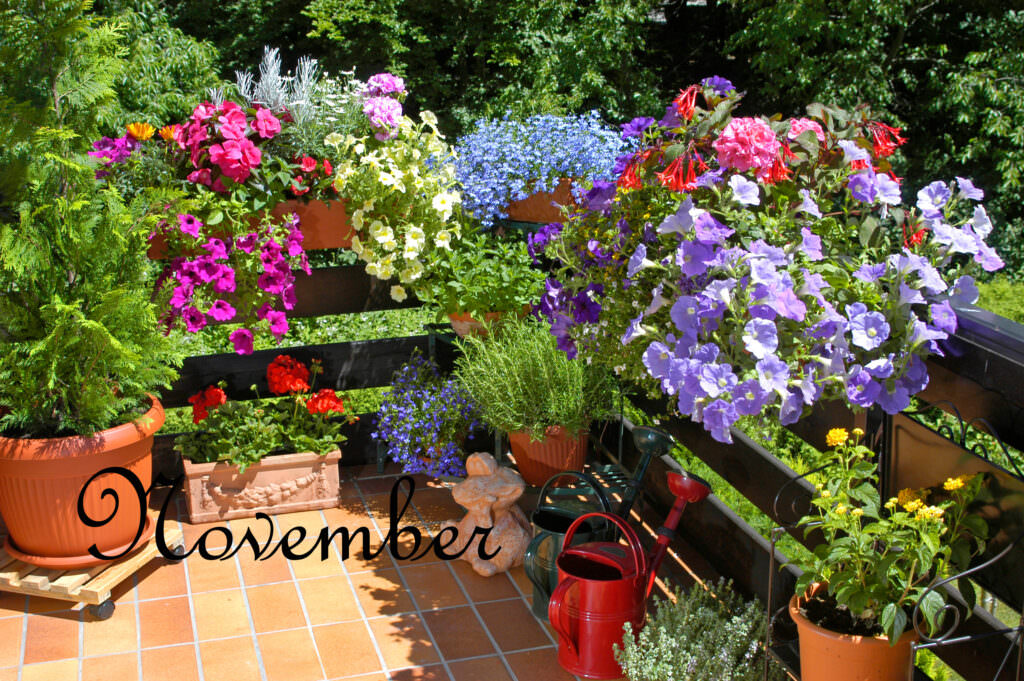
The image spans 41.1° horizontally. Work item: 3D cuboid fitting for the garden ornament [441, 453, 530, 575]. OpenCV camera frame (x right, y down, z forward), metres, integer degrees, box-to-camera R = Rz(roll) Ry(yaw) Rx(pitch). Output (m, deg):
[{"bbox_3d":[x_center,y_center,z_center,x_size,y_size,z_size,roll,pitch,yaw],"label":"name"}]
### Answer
[{"bbox_3d":[-0.072,0.406,3.400,0.215,0.290,0.205,6,17,23],"label":"garden ornament"}]

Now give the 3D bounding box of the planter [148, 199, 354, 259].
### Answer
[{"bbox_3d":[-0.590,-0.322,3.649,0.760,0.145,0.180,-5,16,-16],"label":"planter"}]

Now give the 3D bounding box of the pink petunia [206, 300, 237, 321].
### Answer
[{"bbox_3d":[-0.756,-0.081,3.537,0.070,0.058,0.045,-7,18,-24],"label":"pink petunia"}]

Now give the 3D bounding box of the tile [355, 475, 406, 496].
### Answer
[{"bbox_3d":[-0.379,0.422,3.918,0.115,0.012,0.115,-5,16,-15],"label":"tile"}]

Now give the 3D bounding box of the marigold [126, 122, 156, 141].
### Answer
[{"bbox_3d":[-0.966,-0.543,3.545,0.072,0.045,0.068,-5,16,-15],"label":"marigold"}]

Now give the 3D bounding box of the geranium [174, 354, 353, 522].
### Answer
[{"bbox_3d":[-0.684,0.246,3.751,0.470,0.420,0.270,-5,16,-15],"label":"geranium"}]

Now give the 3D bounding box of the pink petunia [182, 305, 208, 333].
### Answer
[{"bbox_3d":[-0.819,-0.058,3.525,0.064,0.066,0.045,-5,7,-17],"label":"pink petunia"}]

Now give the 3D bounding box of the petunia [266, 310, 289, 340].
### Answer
[{"bbox_3d":[-0.633,-0.041,3.680,0.054,0.072,0.048,-8,16,-24],"label":"petunia"}]

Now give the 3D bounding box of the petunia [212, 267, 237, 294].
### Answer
[{"bbox_3d":[-0.760,-0.159,3.611,0.057,0.068,0.048,-8,17,-26],"label":"petunia"}]

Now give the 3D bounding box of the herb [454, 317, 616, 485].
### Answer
[{"bbox_3d":[0.067,0.162,3.683,0.420,0.440,0.380,0,15,1],"label":"herb"}]

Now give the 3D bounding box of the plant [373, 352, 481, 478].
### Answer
[{"bbox_3d":[-0.240,0.190,3.825,0.290,0.310,0.280,-2,15,-4],"label":"plant"}]

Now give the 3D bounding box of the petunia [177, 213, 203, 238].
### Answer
[{"bbox_3d":[-0.814,-0.292,3.441,0.064,0.064,0.045,-4,15,-13],"label":"petunia"}]

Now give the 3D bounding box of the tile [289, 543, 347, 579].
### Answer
[{"bbox_3d":[-0.498,0.553,3.447,0.115,0.012,0.240,-5,16,-15],"label":"tile"}]

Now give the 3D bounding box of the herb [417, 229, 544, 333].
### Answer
[{"bbox_3d":[-0.081,-0.124,3.727,0.330,0.295,0.310,0,15,0],"label":"herb"}]

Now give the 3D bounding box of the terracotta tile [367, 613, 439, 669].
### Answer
[{"bbox_3d":[-0.239,0.668,3.011,0.116,0.012,0.241,-5,16,-15],"label":"terracotta tile"}]

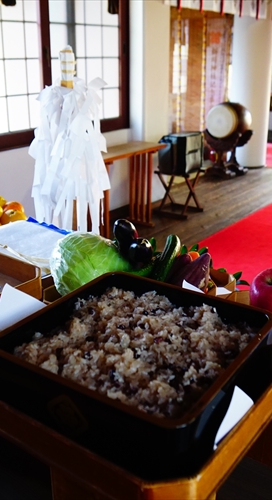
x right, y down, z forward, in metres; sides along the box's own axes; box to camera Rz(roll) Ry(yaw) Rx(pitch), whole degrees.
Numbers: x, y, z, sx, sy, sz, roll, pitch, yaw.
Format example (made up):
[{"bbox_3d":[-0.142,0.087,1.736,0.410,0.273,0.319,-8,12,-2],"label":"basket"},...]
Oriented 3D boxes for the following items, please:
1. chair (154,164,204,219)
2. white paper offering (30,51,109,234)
[{"bbox_3d":[0.481,-0.649,5.601,0.460,0.475,0.420,15,26,34],"label":"chair"},{"bbox_3d":[-0.242,-0.287,1.850,0.270,0.840,0.270,0,21,0],"label":"white paper offering"}]

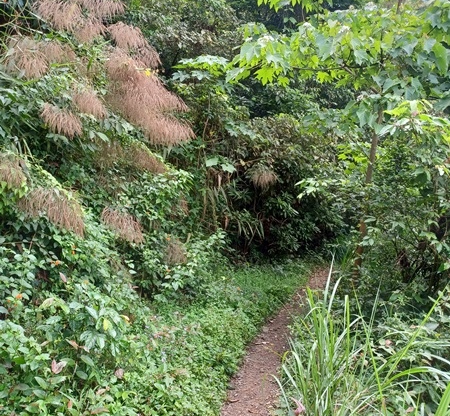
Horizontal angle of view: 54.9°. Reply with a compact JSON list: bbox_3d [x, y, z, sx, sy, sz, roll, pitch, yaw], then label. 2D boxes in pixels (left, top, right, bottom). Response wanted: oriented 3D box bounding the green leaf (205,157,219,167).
[{"bbox_3d":[-0.180,-0.645,6.100,0.175,0.120,0.100,0,5,0],"label":"green leaf"}]

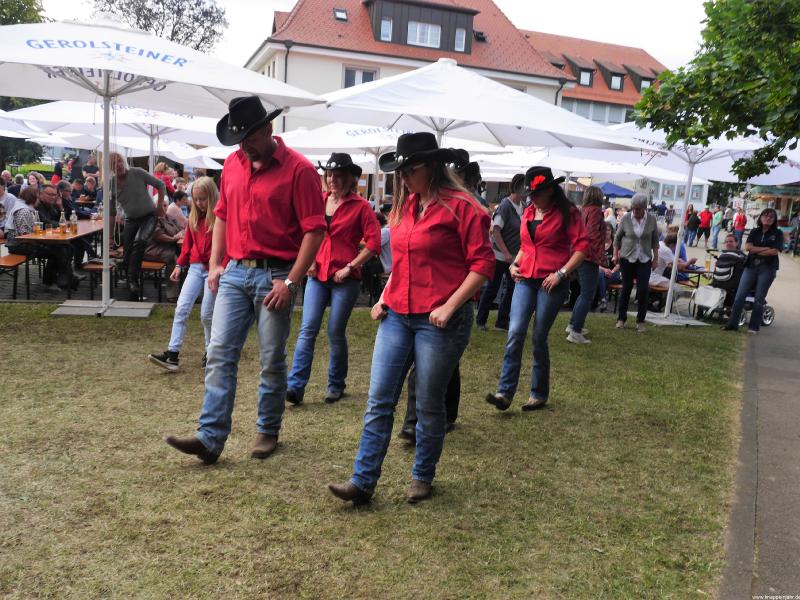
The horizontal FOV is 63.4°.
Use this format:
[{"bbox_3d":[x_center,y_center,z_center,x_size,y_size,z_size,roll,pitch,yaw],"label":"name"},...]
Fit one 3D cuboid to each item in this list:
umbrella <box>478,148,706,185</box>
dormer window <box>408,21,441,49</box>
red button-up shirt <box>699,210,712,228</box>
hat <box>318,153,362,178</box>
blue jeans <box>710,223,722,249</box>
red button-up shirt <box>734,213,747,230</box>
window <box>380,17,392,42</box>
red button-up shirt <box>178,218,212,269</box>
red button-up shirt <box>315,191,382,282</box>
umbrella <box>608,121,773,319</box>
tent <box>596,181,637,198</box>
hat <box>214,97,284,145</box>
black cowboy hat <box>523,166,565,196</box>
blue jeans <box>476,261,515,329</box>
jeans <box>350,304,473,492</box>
[{"bbox_3d":[3.330,-1.958,13.038,4.000,2.950,4.000,3,10,-10],"label":"umbrella"},{"bbox_3d":[1.076,-11.642,28.428,1.543,1.066,0.152,1,10,-17],"label":"dormer window"},{"bbox_3d":[12.937,-3.394,27.384,0.528,0.751,0.304,6,10,15],"label":"red button-up shirt"},{"bbox_3d":[-0.385,-0.874,4.222,0.284,0.142,0.345,10,23,29],"label":"hat"},{"bbox_3d":[13.234,-2.655,27.058,0.320,1.020,0.400,-2,12,-34],"label":"blue jeans"},{"bbox_3d":[13.965,-3.194,26.500,0.460,0.680,0.300,12,12,34],"label":"red button-up shirt"},{"bbox_3d":[-0.626,-12.517,30.000,0.520,1.100,0.150,2,10,-13],"label":"window"},{"bbox_3d":[-1.509,-0.462,4.944,0.370,0.470,0.240,12,12,35],"label":"red button-up shirt"},{"bbox_3d":[-0.375,-0.429,4.375,0.470,0.600,0.300,11,11,31],"label":"red button-up shirt"},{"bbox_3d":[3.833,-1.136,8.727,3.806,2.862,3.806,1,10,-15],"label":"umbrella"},{"bbox_3d":[13.870,-6.372,43.750,3.000,3.000,3.000,3,9,-3],"label":"tent"},{"bbox_3d":[-0.751,-0.889,3.189,0.290,0.160,0.350,12,38,37],"label":"hat"},{"bbox_3d":[0.994,-0.811,4.484,0.340,0.160,0.270,-28,25,-27],"label":"black cowboy hat"},{"bbox_3d":[1.098,-0.109,7.399,0.400,0.840,0.340,-2,12,-34],"label":"blue jeans"},{"bbox_3d":[0.065,0.477,3.132,0.406,0.903,0.416,12,12,39],"label":"jeans"}]

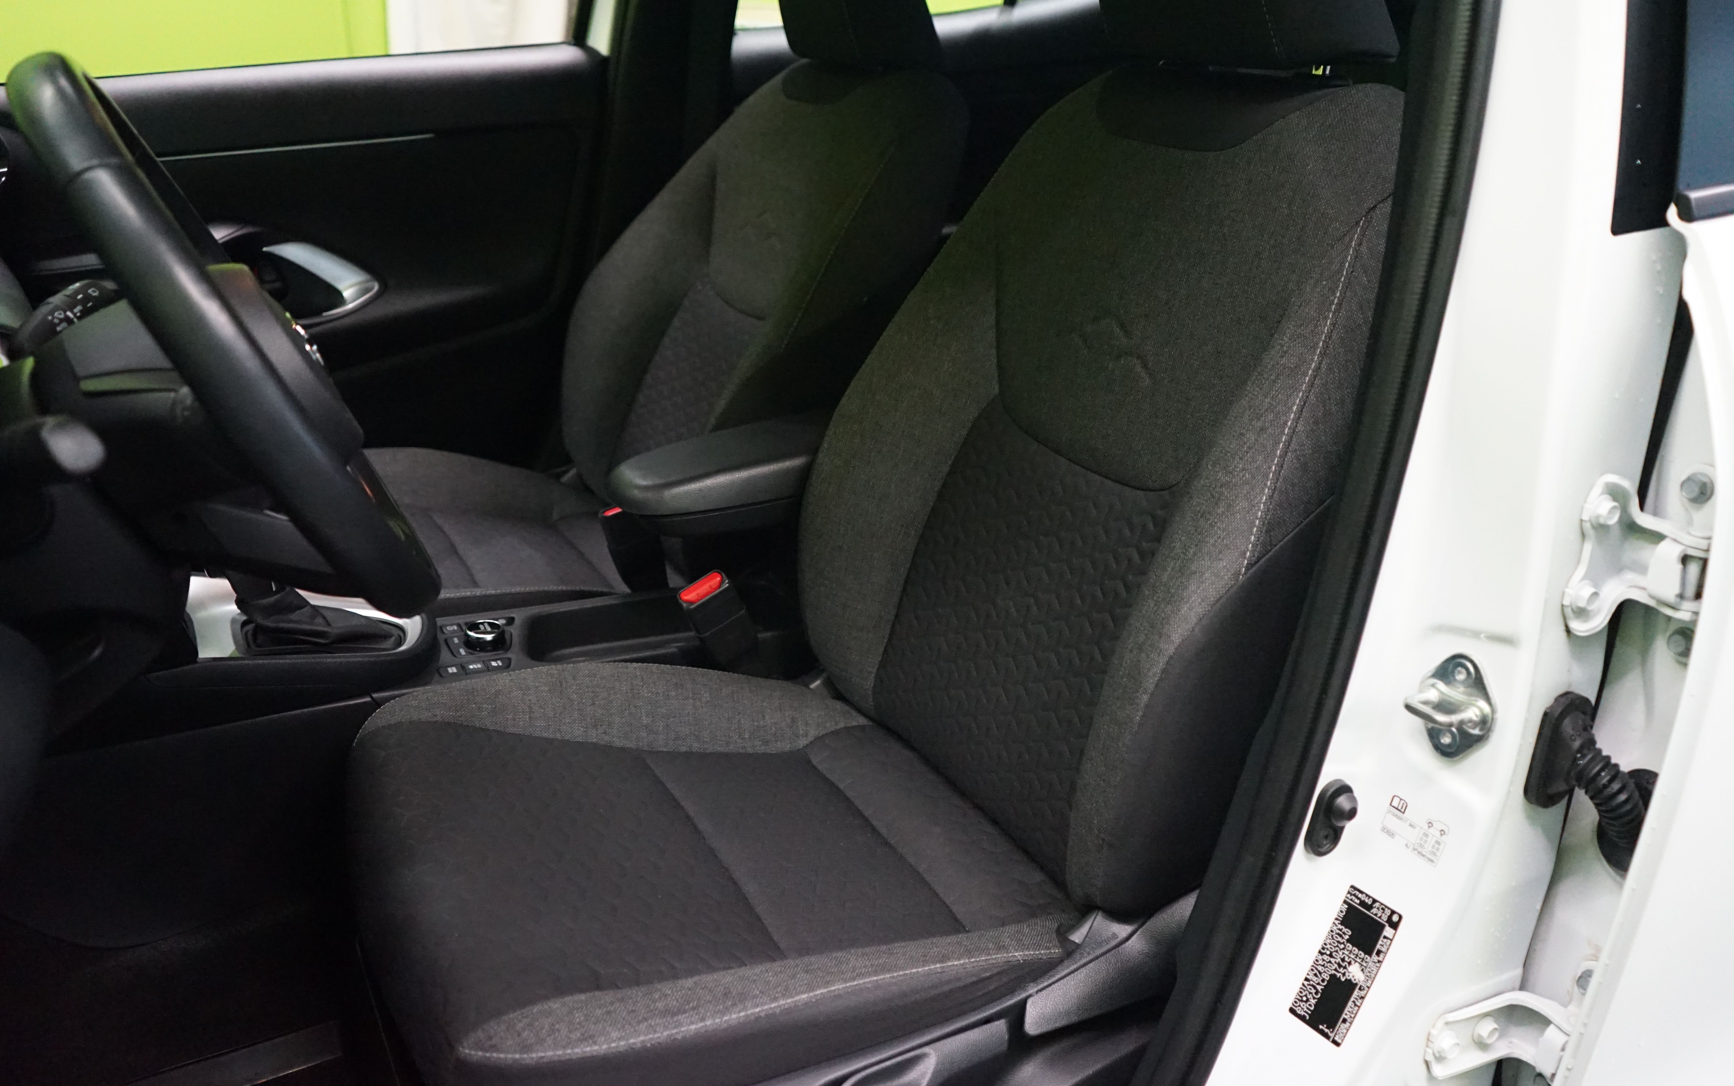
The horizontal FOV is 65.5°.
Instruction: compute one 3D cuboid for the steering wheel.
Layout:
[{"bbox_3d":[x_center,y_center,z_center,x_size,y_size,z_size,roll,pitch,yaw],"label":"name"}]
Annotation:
[{"bbox_3d":[-0.371,-0.107,0.787,0.100,0.370,0.370,-34,32,-12],"label":"steering wheel"}]

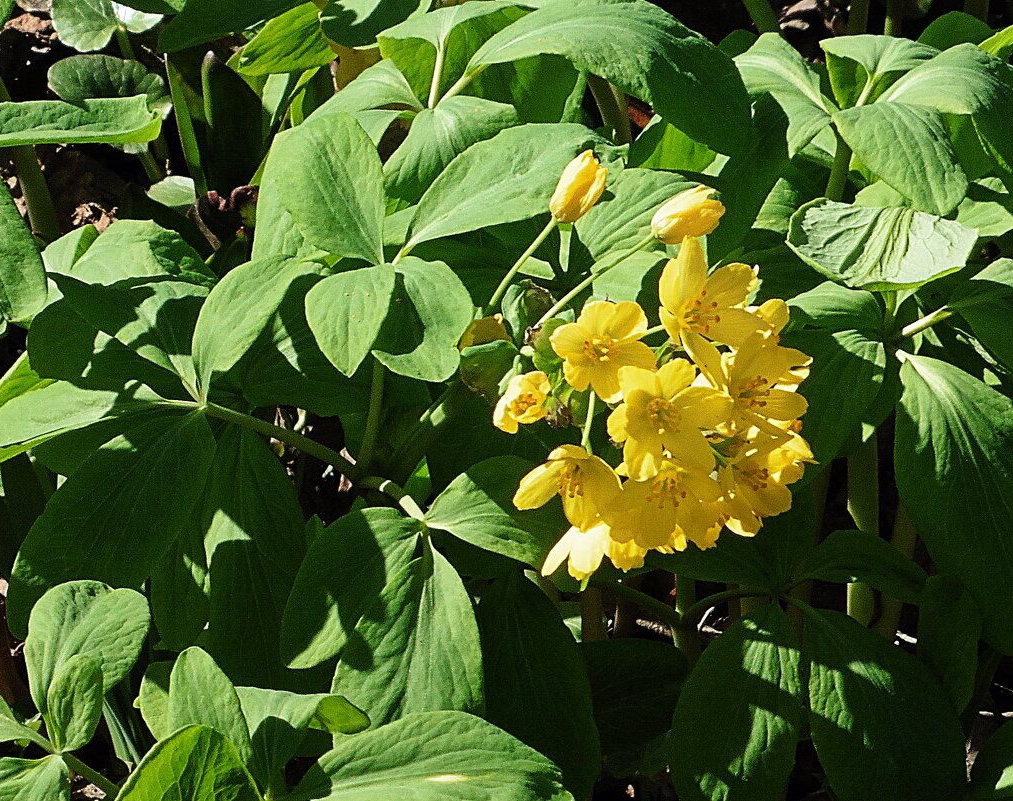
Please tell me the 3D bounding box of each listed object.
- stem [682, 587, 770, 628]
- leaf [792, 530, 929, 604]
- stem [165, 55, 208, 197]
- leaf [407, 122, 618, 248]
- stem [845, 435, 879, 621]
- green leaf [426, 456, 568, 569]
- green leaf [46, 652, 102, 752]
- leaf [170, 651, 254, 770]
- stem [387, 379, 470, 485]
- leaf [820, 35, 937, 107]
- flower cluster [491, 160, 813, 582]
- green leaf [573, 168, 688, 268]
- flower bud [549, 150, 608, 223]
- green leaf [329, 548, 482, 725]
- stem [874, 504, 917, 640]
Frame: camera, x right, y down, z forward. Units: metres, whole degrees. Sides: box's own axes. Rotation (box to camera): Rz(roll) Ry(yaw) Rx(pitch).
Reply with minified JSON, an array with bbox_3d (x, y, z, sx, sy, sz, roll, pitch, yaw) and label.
[{"bbox_3d":[0.043,0.041,0.940,0.018,0.004,0.004,-23,0,12],"label":"stem"},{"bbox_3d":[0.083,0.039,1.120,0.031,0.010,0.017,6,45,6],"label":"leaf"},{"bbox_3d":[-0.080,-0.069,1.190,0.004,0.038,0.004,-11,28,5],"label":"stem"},{"bbox_3d":[0.001,-0.045,1.025,0.046,0.009,0.024,-25,47,-16],"label":"leaf"},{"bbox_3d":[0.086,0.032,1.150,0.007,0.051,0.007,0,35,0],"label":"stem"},{"bbox_3d":[-0.002,0.024,0.995,0.031,0.008,0.021,15,58,9],"label":"green leaf"},{"bbox_3d":[-0.081,0.057,0.890,0.011,0.005,0.018,13,72,-2],"label":"green leaf"},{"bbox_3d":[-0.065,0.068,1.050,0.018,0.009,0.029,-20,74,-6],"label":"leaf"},{"bbox_3d":[-0.016,0.007,1.005,0.005,0.025,0.005,40,14,12],"label":"stem"},{"bbox_3d":[0.083,-0.074,1.060,0.025,0.009,0.024,1,18,3],"label":"leaf"},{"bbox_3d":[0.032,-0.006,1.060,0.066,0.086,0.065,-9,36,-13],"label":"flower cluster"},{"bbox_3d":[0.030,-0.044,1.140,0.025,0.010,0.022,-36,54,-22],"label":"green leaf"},{"bbox_3d":[0.014,-0.041,0.920,0.008,0.015,0.008,28,12,0],"label":"flower bud"},{"bbox_3d":[-0.020,0.050,0.990,0.027,0.009,0.040,16,78,10],"label":"green leaf"},{"bbox_3d":[0.080,0.035,0.975,0.005,0.037,0.005,9,36,0],"label":"stem"}]

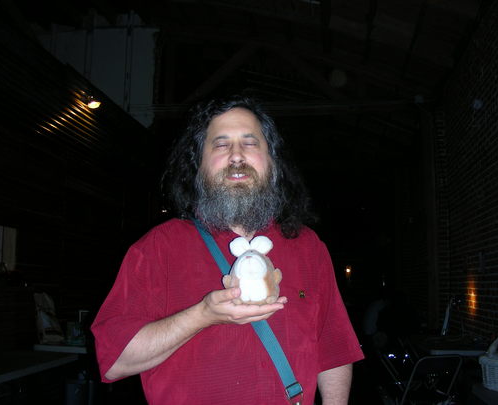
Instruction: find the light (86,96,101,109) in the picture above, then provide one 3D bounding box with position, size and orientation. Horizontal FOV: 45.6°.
[{"bbox_3d":[-1.670,-1.075,6.370,0.145,0.135,0.155,3,-8,-27],"label":"light"}]

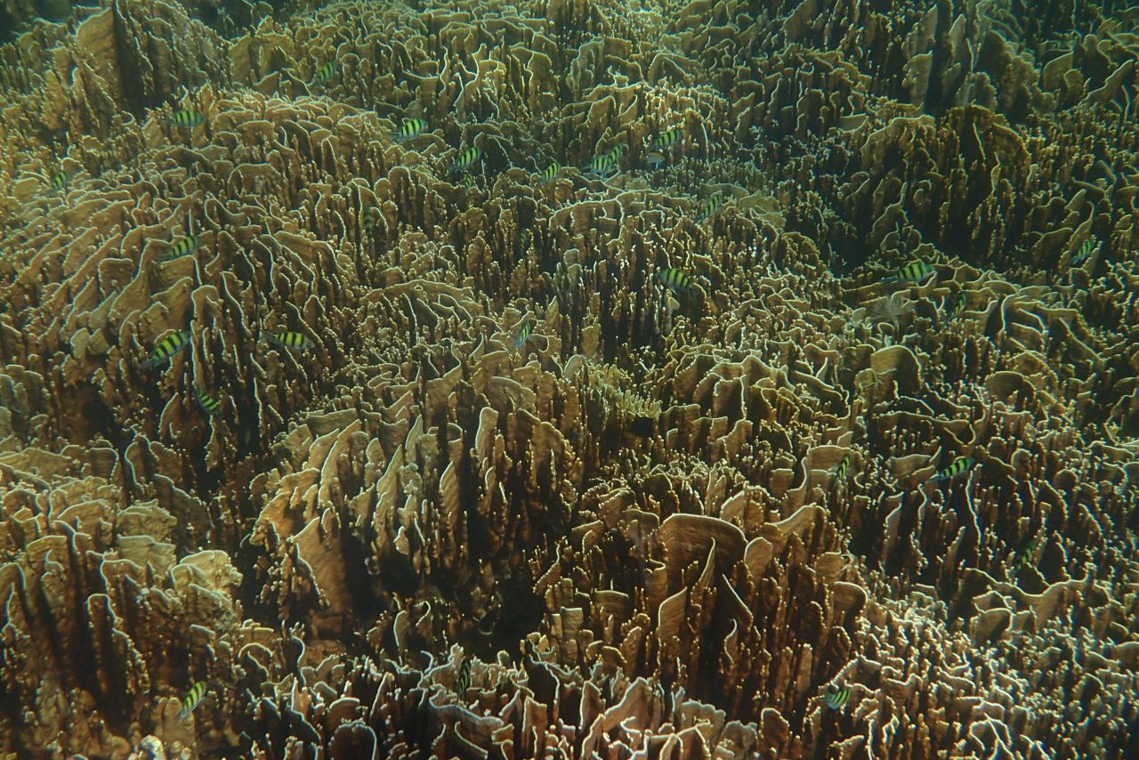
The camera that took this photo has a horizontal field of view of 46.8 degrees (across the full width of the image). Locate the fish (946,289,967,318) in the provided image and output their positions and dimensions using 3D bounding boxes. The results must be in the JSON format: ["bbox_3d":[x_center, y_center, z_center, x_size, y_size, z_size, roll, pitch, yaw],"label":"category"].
[{"bbox_3d":[0.852,-0.168,2.900,0.018,0.045,0.108,18,46,23],"label":"fish"}]

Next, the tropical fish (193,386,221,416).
[{"bbox_3d":[-0.771,0.044,2.800,0.016,0.039,0.093,-31,76,-36],"label":"tropical fish"}]

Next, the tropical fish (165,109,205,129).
[{"bbox_3d":[-1.023,-0.692,3.500,0.108,0.045,0.018,-4,35,-7],"label":"tropical fish"}]

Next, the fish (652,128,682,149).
[{"bbox_3d":[0.278,-0.688,3.750,0.125,0.052,0.021,-32,46,-24],"label":"fish"}]

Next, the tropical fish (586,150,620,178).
[{"bbox_3d":[0.084,-0.555,3.400,0.098,0.041,0.017,5,35,6],"label":"tropical fish"}]

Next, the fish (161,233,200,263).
[{"bbox_3d":[-0.919,-0.311,3.100,0.102,0.043,0.017,-30,44,-21],"label":"fish"}]

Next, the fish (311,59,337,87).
[{"bbox_3d":[-0.764,-0.958,4.100,0.022,0.055,0.130,15,54,20],"label":"fish"}]

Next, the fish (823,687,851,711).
[{"bbox_3d":[0.501,0.591,2.450,0.105,0.044,0.018,-11,37,-23],"label":"fish"}]

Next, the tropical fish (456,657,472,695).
[{"bbox_3d":[-0.208,0.585,2.600,0.017,0.042,0.100,5,39,7],"label":"tropical fish"}]

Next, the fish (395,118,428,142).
[{"bbox_3d":[-0.403,-0.626,3.300,0.108,0.045,0.018,-25,42,-22],"label":"fish"}]

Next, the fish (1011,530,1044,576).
[{"bbox_3d":[0.904,0.342,2.600,0.018,0.044,0.105,25,50,31],"label":"fish"}]

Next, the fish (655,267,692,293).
[{"bbox_3d":[0.254,-0.243,3.200,0.118,0.050,0.020,25,42,21],"label":"fish"}]

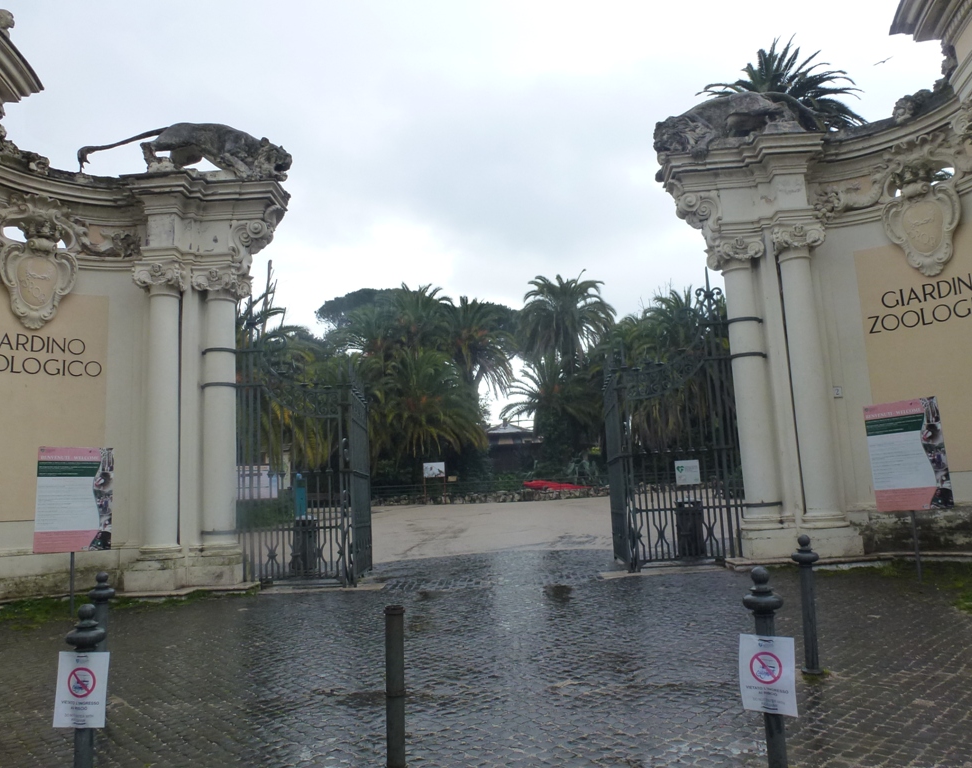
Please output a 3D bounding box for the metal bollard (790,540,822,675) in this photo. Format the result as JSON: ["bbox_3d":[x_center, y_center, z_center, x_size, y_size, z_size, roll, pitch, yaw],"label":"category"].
[{"bbox_3d":[2.585,1.755,5.700,0.220,1.060,0.220,0,-8,0],"label":"metal bollard"}]

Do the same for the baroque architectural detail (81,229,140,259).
[{"bbox_3d":[-6.933,-2.576,13.109,1.050,0.600,0.250,0,-8,-21],"label":"baroque architectural detail"}]

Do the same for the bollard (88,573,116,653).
[{"bbox_3d":[-3.032,2.022,5.590,0.215,1.050,0.215,-3,-8,0],"label":"bollard"}]

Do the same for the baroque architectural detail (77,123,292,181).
[{"bbox_3d":[-5.412,-4.127,12.905,3.600,1.050,0.850,-2,-8,-3],"label":"baroque architectural detail"}]

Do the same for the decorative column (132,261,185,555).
[{"bbox_3d":[-5.406,0.420,11.786,0.800,5.000,0.800,-3,-8,0],"label":"decorative column"}]

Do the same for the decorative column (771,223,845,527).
[{"bbox_3d":[5.617,-0.195,12.251,0.840,5.150,0.800,-3,-8,0],"label":"decorative column"}]

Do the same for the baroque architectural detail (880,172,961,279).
[{"bbox_3d":[7.217,-2.660,11.767,0.330,1.720,1.150,3,-10,-39],"label":"baroque architectural detail"}]

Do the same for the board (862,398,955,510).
[{"bbox_3d":[5.422,0.915,9.124,0.880,1.400,0.050,-10,-10,42],"label":"board"}]

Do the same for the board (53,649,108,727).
[{"bbox_3d":[-2.305,1.747,4.050,0.293,0.420,0.020,0,-7,-1],"label":"board"}]

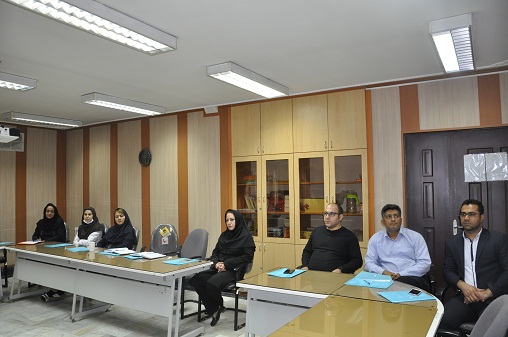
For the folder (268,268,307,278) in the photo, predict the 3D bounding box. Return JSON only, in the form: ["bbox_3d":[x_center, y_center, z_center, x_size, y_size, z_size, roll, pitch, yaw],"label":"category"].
[{"bbox_3d":[0.297,0.965,3.521,0.260,0.012,0.300,-2,-2,31],"label":"folder"}]

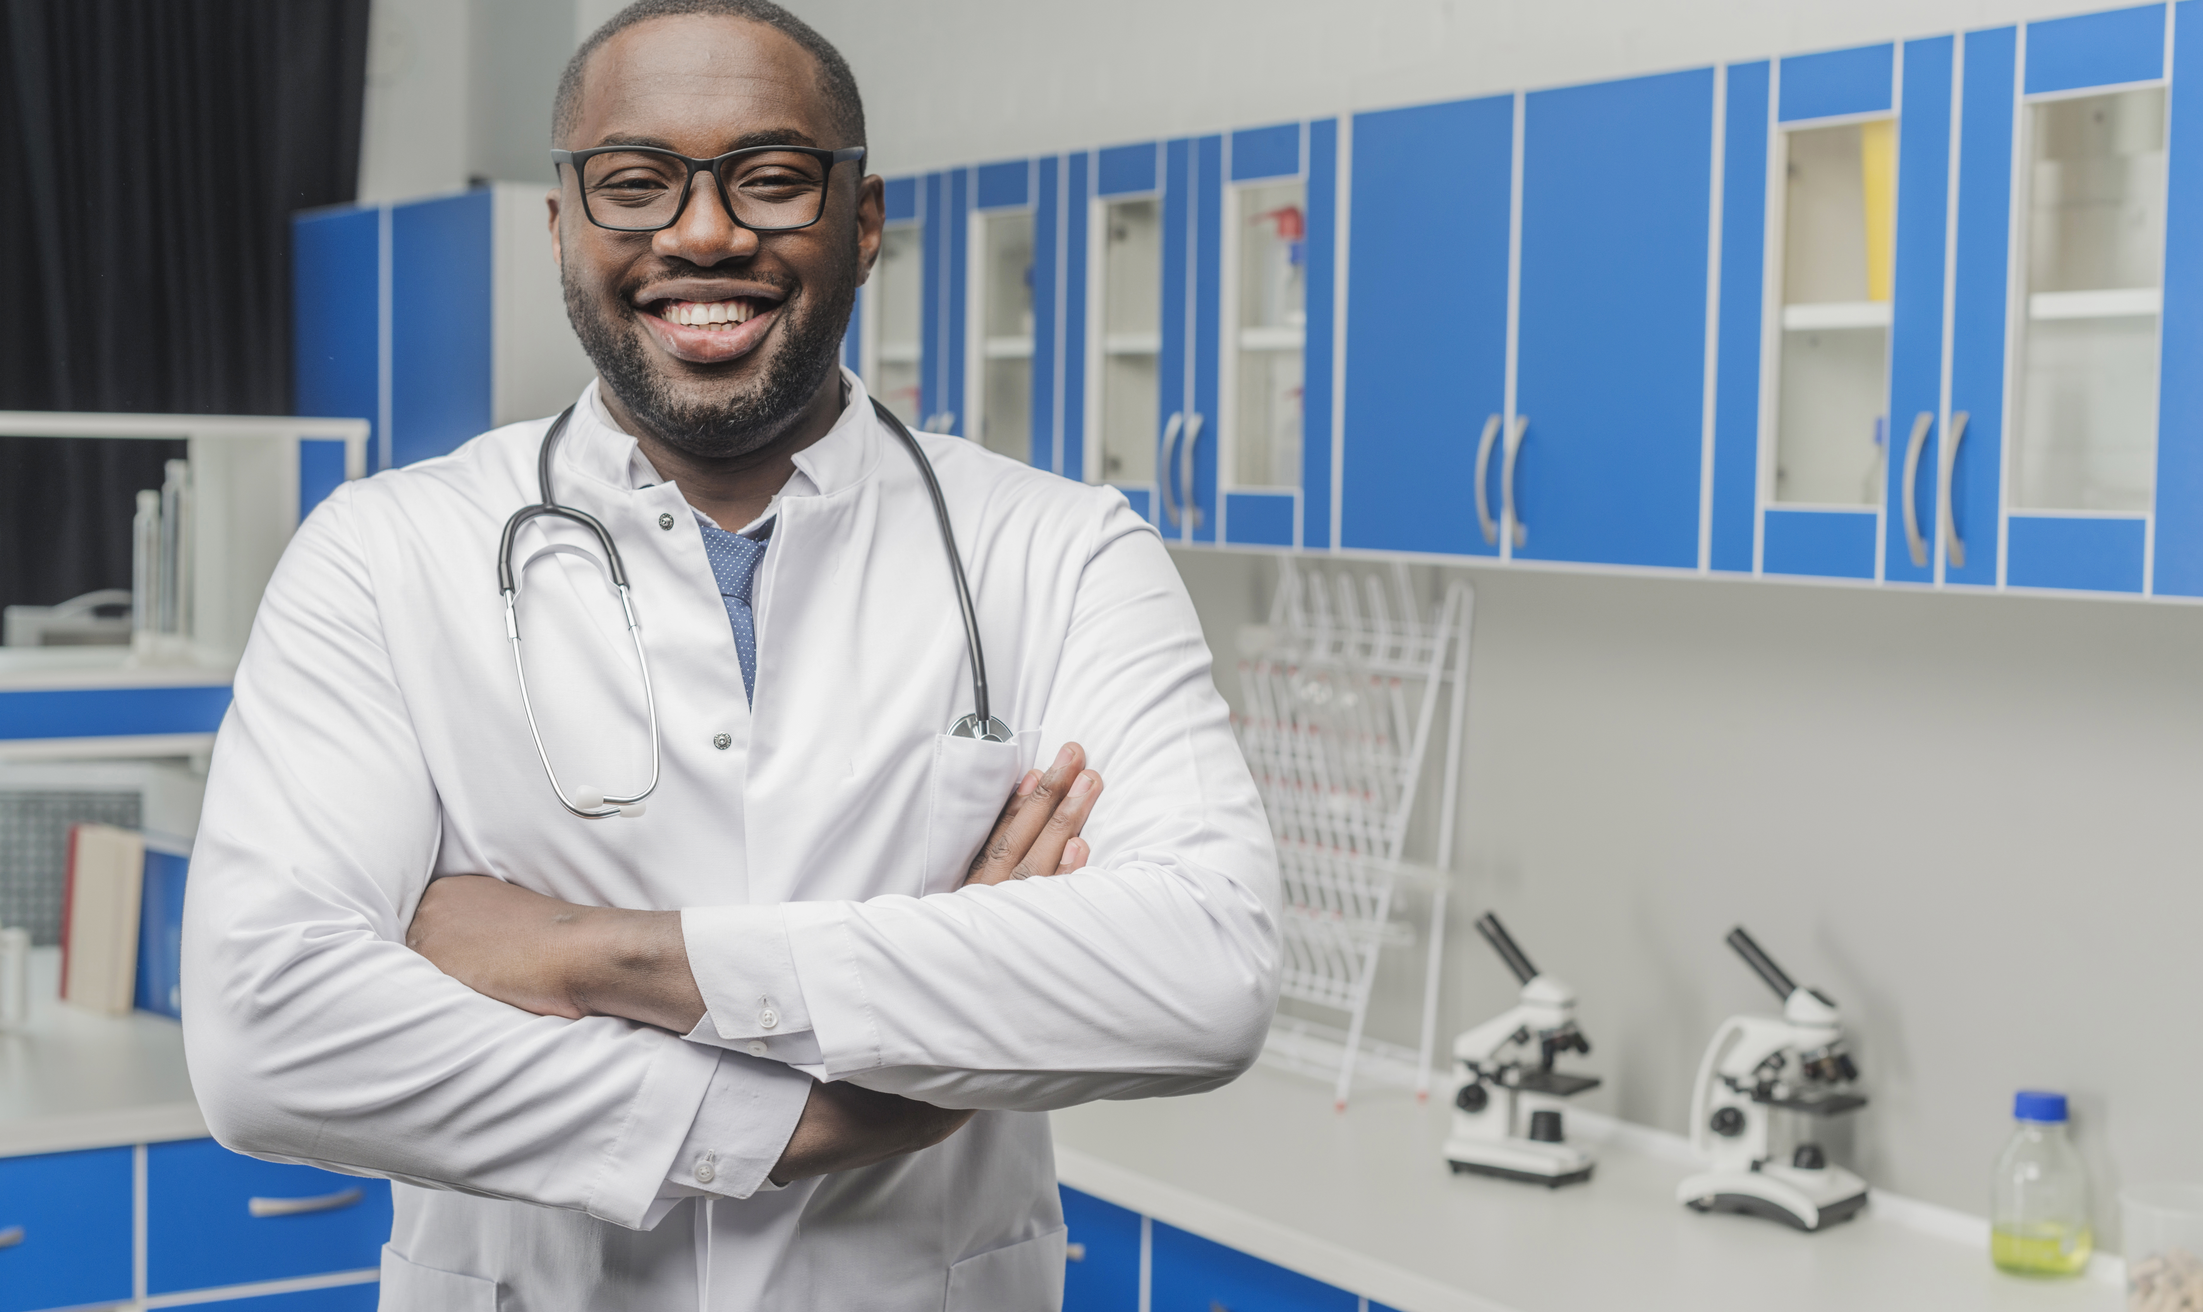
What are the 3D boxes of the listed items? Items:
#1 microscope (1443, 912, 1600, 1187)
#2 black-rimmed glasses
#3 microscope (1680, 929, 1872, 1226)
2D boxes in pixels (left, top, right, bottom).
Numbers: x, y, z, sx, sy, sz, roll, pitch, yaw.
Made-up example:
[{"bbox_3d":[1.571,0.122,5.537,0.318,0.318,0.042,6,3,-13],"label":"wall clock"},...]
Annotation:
[{"bbox_3d":[0.484,0.446,3.514,0.155,0.298,0.112,4,5,36],"label":"microscope"},{"bbox_3d":[-0.203,-0.241,1.589,0.158,0.045,0.140,-1,8,-5],"label":"black-rimmed glasses"},{"bbox_3d":[0.740,0.457,3.365,0.180,0.305,0.132,4,5,41],"label":"microscope"}]

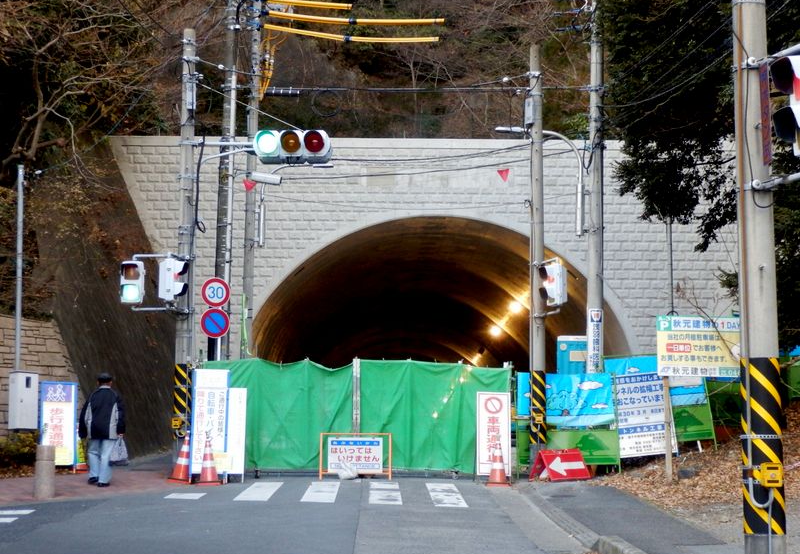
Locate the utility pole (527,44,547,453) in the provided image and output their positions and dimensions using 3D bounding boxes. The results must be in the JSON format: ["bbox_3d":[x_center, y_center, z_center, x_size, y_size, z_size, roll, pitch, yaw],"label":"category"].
[{"bbox_3d":[2.474,-0.423,31.600,0.280,7.556,0.280,0,-4,0],"label":"utility pole"}]

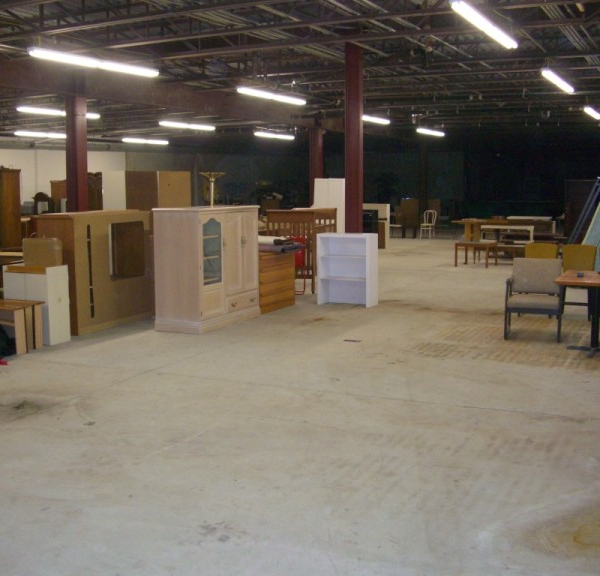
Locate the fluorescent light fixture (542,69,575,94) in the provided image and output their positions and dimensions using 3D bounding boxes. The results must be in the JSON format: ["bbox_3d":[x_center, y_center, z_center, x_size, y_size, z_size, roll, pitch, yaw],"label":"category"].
[{"bbox_3d":[3.579,-2.848,11.641,0.140,0.100,2.420,3,8,26],"label":"fluorescent light fixture"}]

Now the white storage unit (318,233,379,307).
[{"bbox_3d":[0.675,-0.253,11.865,0.770,0.990,0.370,3,8,24],"label":"white storage unit"}]

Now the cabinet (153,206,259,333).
[{"bbox_3d":[-1.085,-0.260,10.182,0.600,1.400,1.480,3,8,24],"label":"cabinet"}]

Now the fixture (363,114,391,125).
[{"bbox_3d":[1.523,-3.660,18.175,0.140,0.100,2.420,3,8,26],"label":"fixture"}]

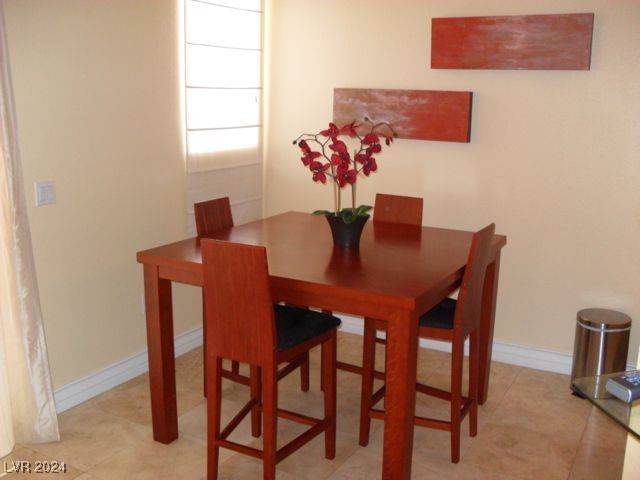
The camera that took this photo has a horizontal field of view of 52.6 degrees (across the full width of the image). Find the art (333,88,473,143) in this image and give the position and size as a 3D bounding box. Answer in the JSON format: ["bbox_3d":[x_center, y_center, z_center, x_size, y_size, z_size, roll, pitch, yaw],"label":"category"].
[{"bbox_3d":[0.501,-0.785,4.071,0.914,0.303,0.048,7,14,28],"label":"art"}]

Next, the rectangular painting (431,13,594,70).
[{"bbox_3d":[1.074,-1.119,3.678,0.914,0.303,0.048,7,14,28],"label":"rectangular painting"}]

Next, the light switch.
[{"bbox_3d":[-1.292,-0.220,3.061,0.014,0.115,0.115,7,14,28],"label":"light switch"}]

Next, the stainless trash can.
[{"bbox_3d":[1.562,0.641,3.605,0.280,0.450,0.280,1,12,0],"label":"stainless trash can"}]

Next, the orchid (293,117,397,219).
[{"bbox_3d":[0.110,-0.336,3.010,0.480,0.475,0.320,1,12,0],"label":"orchid"}]

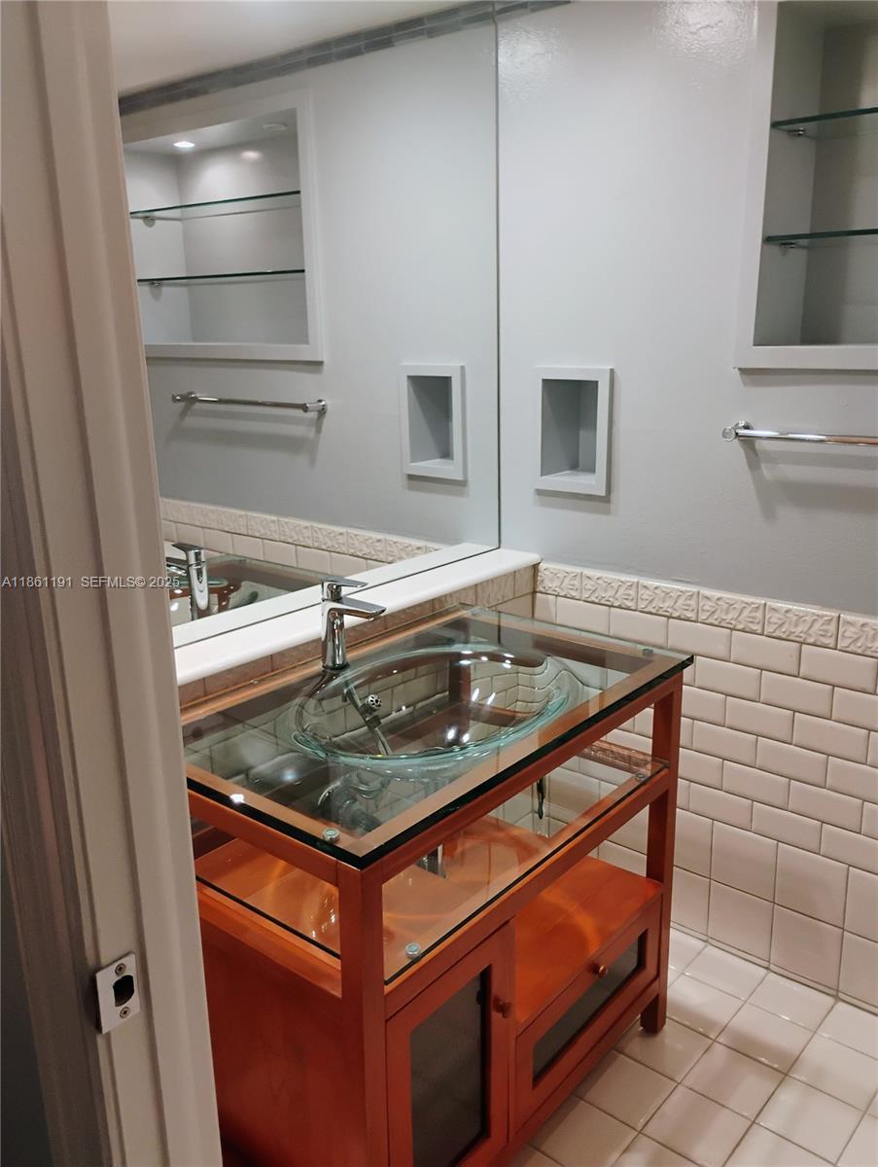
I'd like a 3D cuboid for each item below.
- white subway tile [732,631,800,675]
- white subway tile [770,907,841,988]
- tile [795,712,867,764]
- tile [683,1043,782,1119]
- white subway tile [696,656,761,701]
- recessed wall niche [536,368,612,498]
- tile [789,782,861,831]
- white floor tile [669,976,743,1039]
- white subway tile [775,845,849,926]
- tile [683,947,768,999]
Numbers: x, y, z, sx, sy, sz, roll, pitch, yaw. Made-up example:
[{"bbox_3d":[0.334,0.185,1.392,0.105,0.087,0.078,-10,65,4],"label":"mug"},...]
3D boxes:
[{"bbox_3d":[0.707,0.149,2.043,0.152,0.076,0.010,11,19,40],"label":"white subway tile"},{"bbox_3d":[0.826,0.812,2.123,0.152,0.152,0.010,11,19,40],"label":"white subway tile"},{"bbox_3d":[0.824,0.323,1.982,0.152,0.075,0.009,11,20,40],"label":"tile"},{"bbox_3d":[0.586,0.991,1.882,0.151,0.009,0.151,11,20,40],"label":"tile"},{"bbox_3d":[0.648,0.213,2.116,0.152,0.076,0.010,11,19,40],"label":"white subway tile"},{"bbox_3d":[0.363,-0.376,2.288,0.204,0.290,0.158,11,20,40],"label":"recessed wall niche"},{"bbox_3d":[0.828,0.474,2.022,0.152,0.077,0.009,11,20,40],"label":"tile"},{"bbox_3d":[0.574,0.939,2.097,0.152,0.010,0.152,11,19,40],"label":"white floor tile"},{"bbox_3d":[0.822,0.662,2.082,0.152,0.155,0.009,11,20,40],"label":"white subway tile"},{"bbox_3d":[0.667,0.905,2.195,0.151,0.009,0.130,11,20,40],"label":"tile"}]

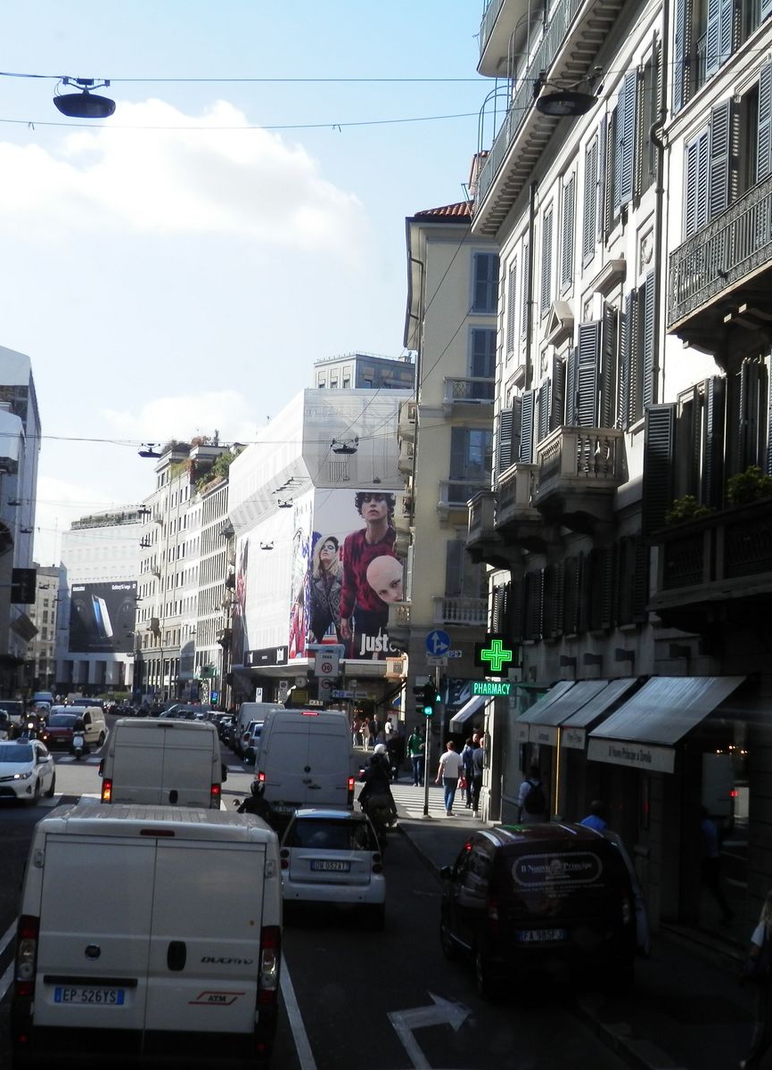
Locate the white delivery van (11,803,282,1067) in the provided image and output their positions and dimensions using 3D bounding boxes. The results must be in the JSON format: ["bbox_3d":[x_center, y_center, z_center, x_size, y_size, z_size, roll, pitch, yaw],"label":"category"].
[{"bbox_3d":[-2.067,3.465,16.631,2.030,2.270,5.100,4,-4,-6],"label":"white delivery van"}]

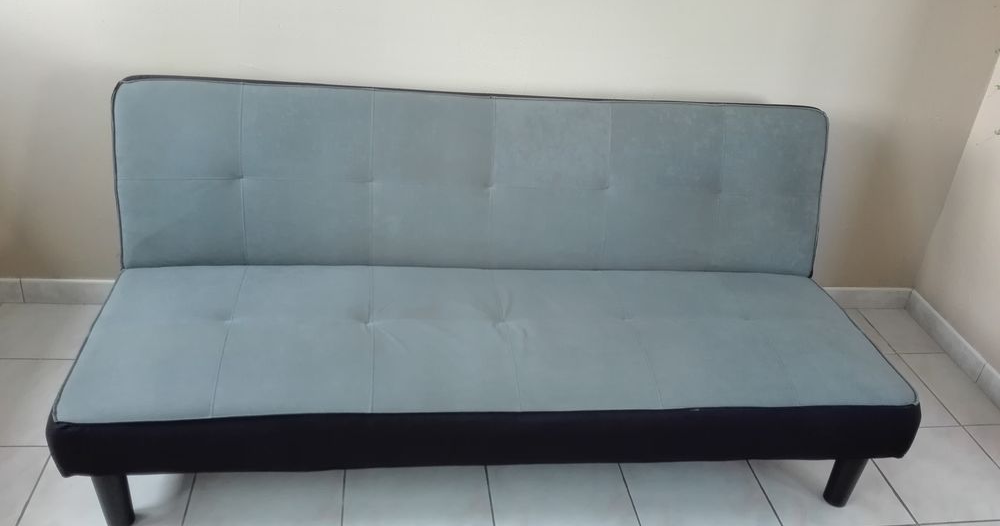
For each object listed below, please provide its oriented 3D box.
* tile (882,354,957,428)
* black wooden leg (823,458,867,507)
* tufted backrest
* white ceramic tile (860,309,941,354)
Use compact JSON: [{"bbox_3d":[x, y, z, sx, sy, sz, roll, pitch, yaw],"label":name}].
[{"bbox_3d":[1.103,0.373,2.107,0.335,0.010,0.312,1,33,-8],"label":"tile"},{"bbox_3d":[0.821,0.506,1.691,0.060,0.165,0.060,1,33,-8],"label":"black wooden leg"},{"bbox_3d":[-0.030,-0.191,1.840,1.742,0.460,0.130,1,9,-8],"label":"tufted backrest"},{"bbox_3d":[1.327,0.225,2.375,0.176,0.010,0.248,1,33,-8],"label":"white ceramic tile"}]

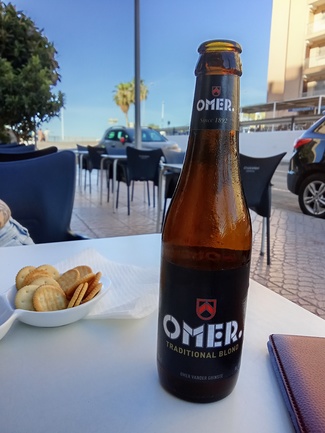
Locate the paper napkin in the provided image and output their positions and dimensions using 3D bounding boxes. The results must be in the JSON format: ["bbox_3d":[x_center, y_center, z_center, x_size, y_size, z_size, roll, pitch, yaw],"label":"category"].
[{"bbox_3d":[-0.067,0.073,0.439,0.175,0.020,0.148,10,14,34],"label":"paper napkin"}]

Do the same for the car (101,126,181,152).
[{"bbox_3d":[-0.890,-2.510,13.090,1.770,1.570,4.150,-5,14,-31],"label":"car"}]

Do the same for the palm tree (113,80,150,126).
[{"bbox_3d":[-4.111,-13.167,45.000,4.300,8.500,4.300,2,12,0],"label":"palm tree"}]

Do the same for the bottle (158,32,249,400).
[{"bbox_3d":[0.031,0.009,0.239,0.061,0.233,0.061,3,12,3],"label":"bottle"}]

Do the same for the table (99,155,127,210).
[{"bbox_3d":[-0.439,-0.483,4.952,0.710,0.735,0.710,-3,13,-24],"label":"table"}]

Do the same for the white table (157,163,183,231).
[{"bbox_3d":[0.427,-0.069,3.110,0.710,0.735,0.710,-4,13,-27],"label":"white table"}]

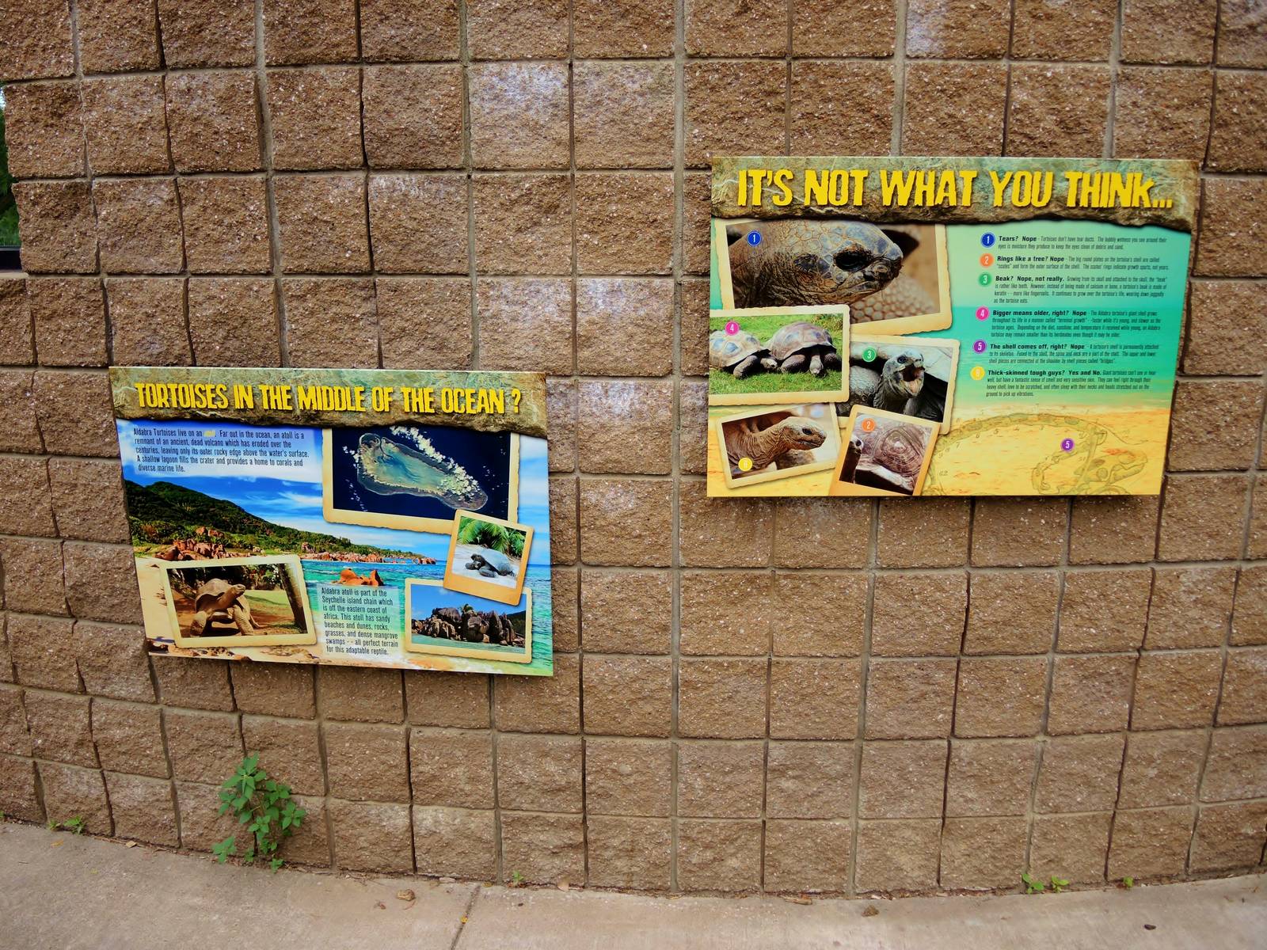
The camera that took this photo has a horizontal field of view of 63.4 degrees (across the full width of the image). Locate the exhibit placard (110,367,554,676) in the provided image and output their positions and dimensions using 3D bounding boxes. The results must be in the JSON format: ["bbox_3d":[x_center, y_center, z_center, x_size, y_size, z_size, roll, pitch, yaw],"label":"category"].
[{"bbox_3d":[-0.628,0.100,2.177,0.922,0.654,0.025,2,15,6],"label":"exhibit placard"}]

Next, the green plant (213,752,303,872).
[{"bbox_3d":[-0.873,0.794,2.395,0.205,0.320,0.130,3,15,10],"label":"green plant"}]

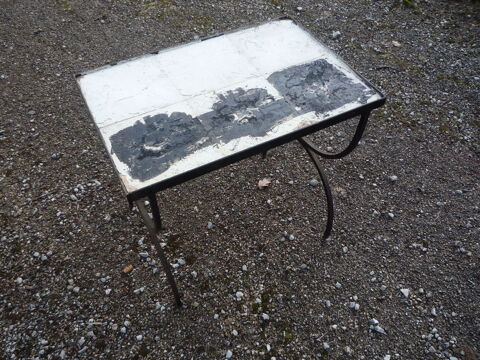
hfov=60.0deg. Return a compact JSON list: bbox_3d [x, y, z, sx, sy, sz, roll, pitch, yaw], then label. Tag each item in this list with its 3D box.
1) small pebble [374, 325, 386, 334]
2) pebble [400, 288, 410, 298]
[{"bbox_3d":[0.427,0.456,1.265,0.034,0.015,0.018,34,56,26],"label":"small pebble"},{"bbox_3d":[0.534,0.367,1.344,0.028,0.018,0.024,1,49,0],"label":"pebble"}]

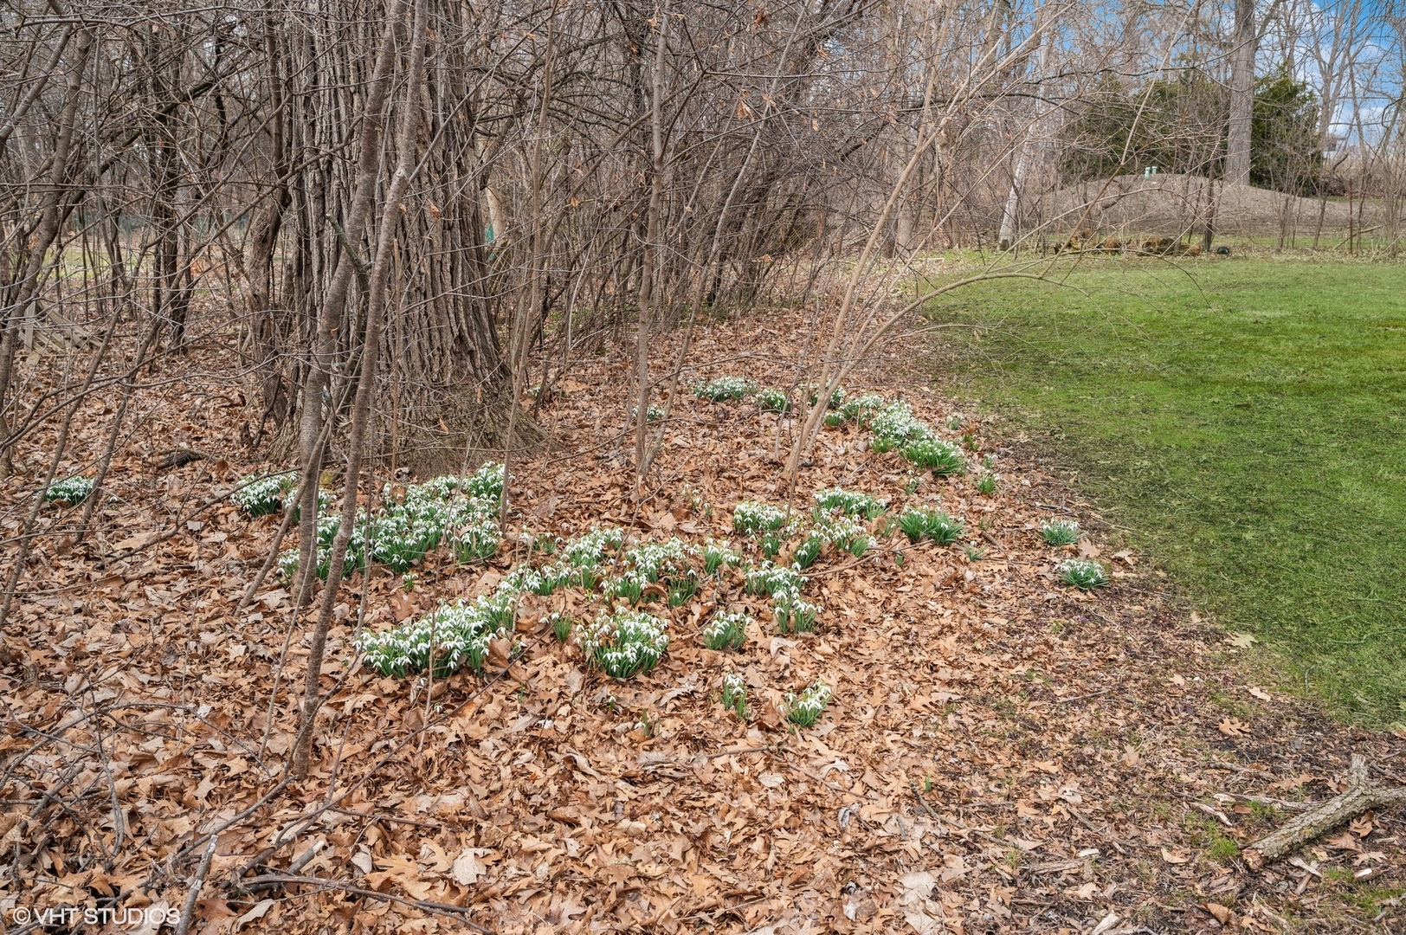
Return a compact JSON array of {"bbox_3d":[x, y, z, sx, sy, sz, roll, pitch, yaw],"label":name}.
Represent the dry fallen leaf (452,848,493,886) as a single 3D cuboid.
[{"bbox_3d":[-0.507,0.880,2.580,0.090,0.017,0.105,-3,22,-12],"label":"dry fallen leaf"}]

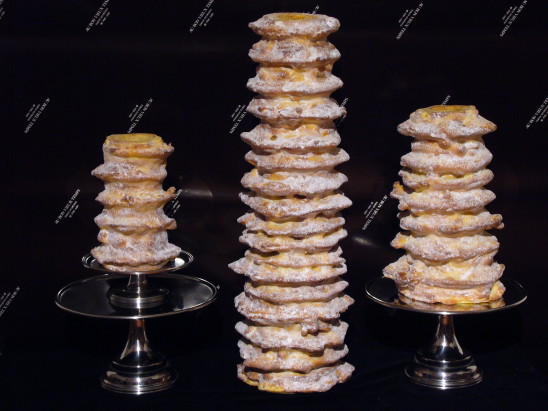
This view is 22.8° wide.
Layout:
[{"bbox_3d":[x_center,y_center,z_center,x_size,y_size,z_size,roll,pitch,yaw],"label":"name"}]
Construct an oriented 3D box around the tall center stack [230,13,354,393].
[{"bbox_3d":[0.038,-0.006,2.596,0.236,0.706,0.230,0,12,0],"label":"tall center stack"}]

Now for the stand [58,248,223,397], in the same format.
[{"bbox_3d":[-0.260,0.222,2.614,0.310,0.244,0.310,0,12,0],"label":"stand"}]

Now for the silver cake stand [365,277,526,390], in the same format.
[{"bbox_3d":[0.332,0.248,2.649,0.310,0.177,0.310,0,12,0],"label":"silver cake stand"}]

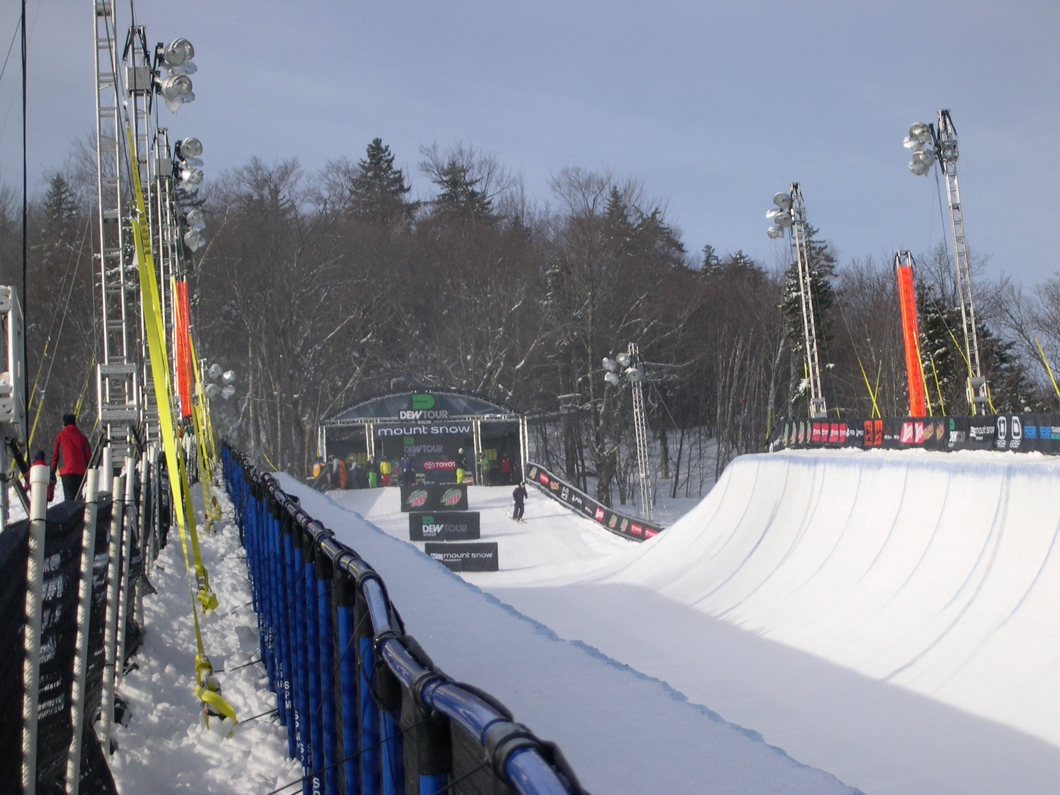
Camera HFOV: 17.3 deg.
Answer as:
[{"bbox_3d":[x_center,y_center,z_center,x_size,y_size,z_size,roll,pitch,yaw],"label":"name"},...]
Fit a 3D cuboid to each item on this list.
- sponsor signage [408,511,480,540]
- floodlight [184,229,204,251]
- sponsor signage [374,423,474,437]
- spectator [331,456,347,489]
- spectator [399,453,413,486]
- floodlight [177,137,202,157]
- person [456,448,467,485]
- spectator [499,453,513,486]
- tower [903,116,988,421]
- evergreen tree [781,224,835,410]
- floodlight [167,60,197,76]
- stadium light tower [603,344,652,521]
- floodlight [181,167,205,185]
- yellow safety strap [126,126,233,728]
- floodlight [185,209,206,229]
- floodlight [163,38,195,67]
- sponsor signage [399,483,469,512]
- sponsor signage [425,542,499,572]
[{"bbox_3d":[-3.623,5.479,149.000,3.000,1.210,0.060,-2,-5,-5],"label":"sponsor signage"},{"bbox_3d":[-12.039,-5.634,125.000,0.660,0.600,0.570,-7,-17,11],"label":"floodlight"},{"bbox_3d":[-4.960,1.517,164.000,4.500,0.580,0.080,-2,-17,-5],"label":"sponsor signage"},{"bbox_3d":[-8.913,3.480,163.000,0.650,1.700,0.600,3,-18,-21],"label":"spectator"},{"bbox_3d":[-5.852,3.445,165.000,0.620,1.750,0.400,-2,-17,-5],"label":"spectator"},{"bbox_3d":[-9.446,-6.938,97.000,0.650,0.590,0.570,-7,-17,11],"label":"floodlight"},{"bbox_3d":[-3.288,3.308,166.000,0.450,1.800,0.550,-9,-16,19],"label":"person"},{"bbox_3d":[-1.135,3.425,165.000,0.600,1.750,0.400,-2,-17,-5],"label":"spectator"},{"bbox_3d":[10.956,-3.076,91.000,1.500,9.300,1.500,-7,-16,10],"label":"tower"},{"bbox_3d":[13.086,-2.479,162.000,3.000,11.500,3.000,-4,-15,0],"label":"evergreen tree"},{"bbox_3d":[-7.273,-6.858,73.000,0.650,0.590,0.570,-2,-17,-5],"label":"floodlight"},{"bbox_3d":[4.330,1.785,149.000,1.700,8.600,1.400,-2,-17,-5],"label":"stadium light tower"},{"bbox_3d":[-9.377,-6.144,97.000,0.650,0.560,0.570,-2,-17,-5],"label":"floodlight"},{"bbox_3d":[-2.442,-0.378,23.000,0.200,0.200,13.680,-6,17,-7],"label":"yellow safety strap"},{"bbox_3d":[-10.734,-5.739,112.000,0.500,0.530,0.530,20,-25,-23],"label":"floodlight"},{"bbox_3d":[-6.723,-6.620,67.000,0.520,0.520,0.550,20,-25,-23],"label":"floodlight"},{"bbox_3d":[-4.384,4.612,160.000,3.050,1.200,0.100,-3,-16,-5],"label":"sponsor signage"},{"bbox_3d":[-2.782,6.530,143.000,3.000,1.210,0.060,-2,-5,-5],"label":"sponsor signage"}]

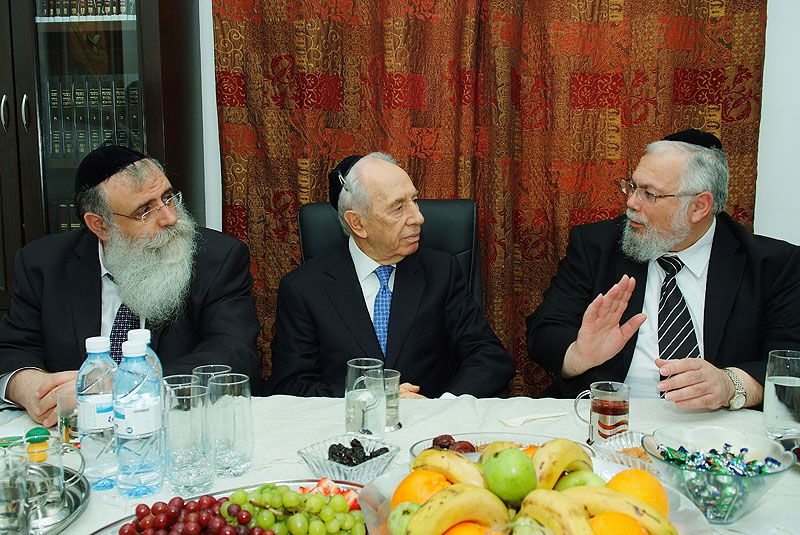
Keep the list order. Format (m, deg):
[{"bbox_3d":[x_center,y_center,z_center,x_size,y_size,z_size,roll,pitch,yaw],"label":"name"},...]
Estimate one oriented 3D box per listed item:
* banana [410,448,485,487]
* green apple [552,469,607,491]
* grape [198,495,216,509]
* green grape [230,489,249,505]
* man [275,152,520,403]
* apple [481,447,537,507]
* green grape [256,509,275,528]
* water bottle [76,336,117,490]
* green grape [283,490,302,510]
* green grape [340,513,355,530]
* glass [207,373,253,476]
[{"bbox_3d":[0.066,0.246,0.894,0.140,0.055,0.045,5,9,38],"label":"banana"},{"bbox_3d":[0.211,0.275,0.862,0.069,0.065,0.069,0,7,0],"label":"green apple"},{"bbox_3d":[-0.235,0.286,0.897,0.019,0.018,0.019,0,7,0],"label":"grape"},{"bbox_3d":[-0.198,0.283,0.906,0.021,0.021,0.021,0,7,0],"label":"green grape"},{"bbox_3d":[0.010,0.379,1.516,0.550,1.230,0.720,-1,7,-10],"label":"man"},{"bbox_3d":[0.128,0.245,0.857,0.064,0.066,0.064,0,7,0],"label":"apple"},{"bbox_3d":[-0.154,0.288,0.839,0.021,0.022,0.021,0,7,0],"label":"green grape"},{"bbox_3d":[-0.424,0.206,1.044,0.064,0.210,0.064,0,7,0],"label":"water bottle"},{"bbox_3d":[-0.136,0.294,0.927,0.021,0.021,0.021,0,7,0],"label":"green grape"},{"bbox_3d":[-0.062,0.300,0.865,0.018,0.021,0.019,0,7,0],"label":"green grape"},{"bbox_3d":[-0.253,0.235,1.095,0.065,0.140,0.065,0,7,0],"label":"glass"}]

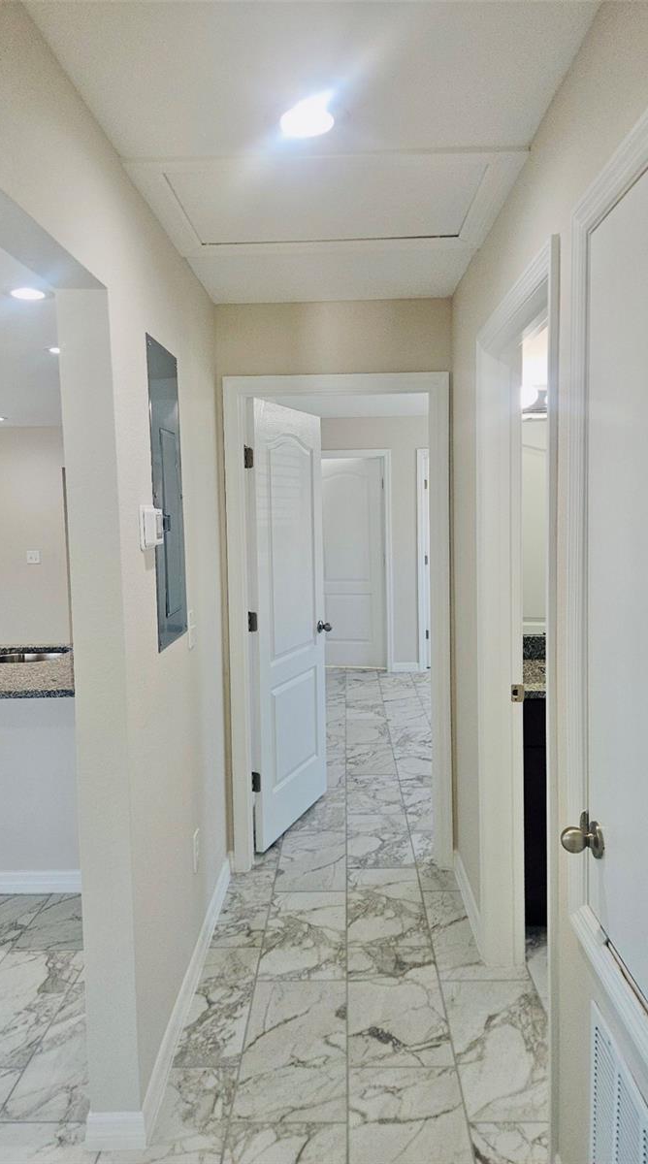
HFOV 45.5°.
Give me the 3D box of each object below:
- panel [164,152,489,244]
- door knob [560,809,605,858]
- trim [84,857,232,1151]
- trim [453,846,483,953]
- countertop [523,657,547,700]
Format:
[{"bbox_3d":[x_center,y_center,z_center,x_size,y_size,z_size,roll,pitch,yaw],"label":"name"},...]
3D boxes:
[{"bbox_3d":[0.012,-1.067,2.196,0.815,0.022,0.515,-1,5,2],"label":"panel"},{"bbox_3d":[0.467,0.472,1.412,0.068,0.070,0.070,-1,5,2],"label":"door knob"},{"bbox_3d":[-0.493,1.288,2.634,0.150,0.084,1.480,-1,5,2],"label":"trim"},{"bbox_3d":[0.565,1.233,3.007,0.015,0.084,0.670,-1,5,2],"label":"trim"},{"bbox_3d":[1.081,0.366,2.978,0.820,0.030,0.580,-1,5,2],"label":"countertop"}]

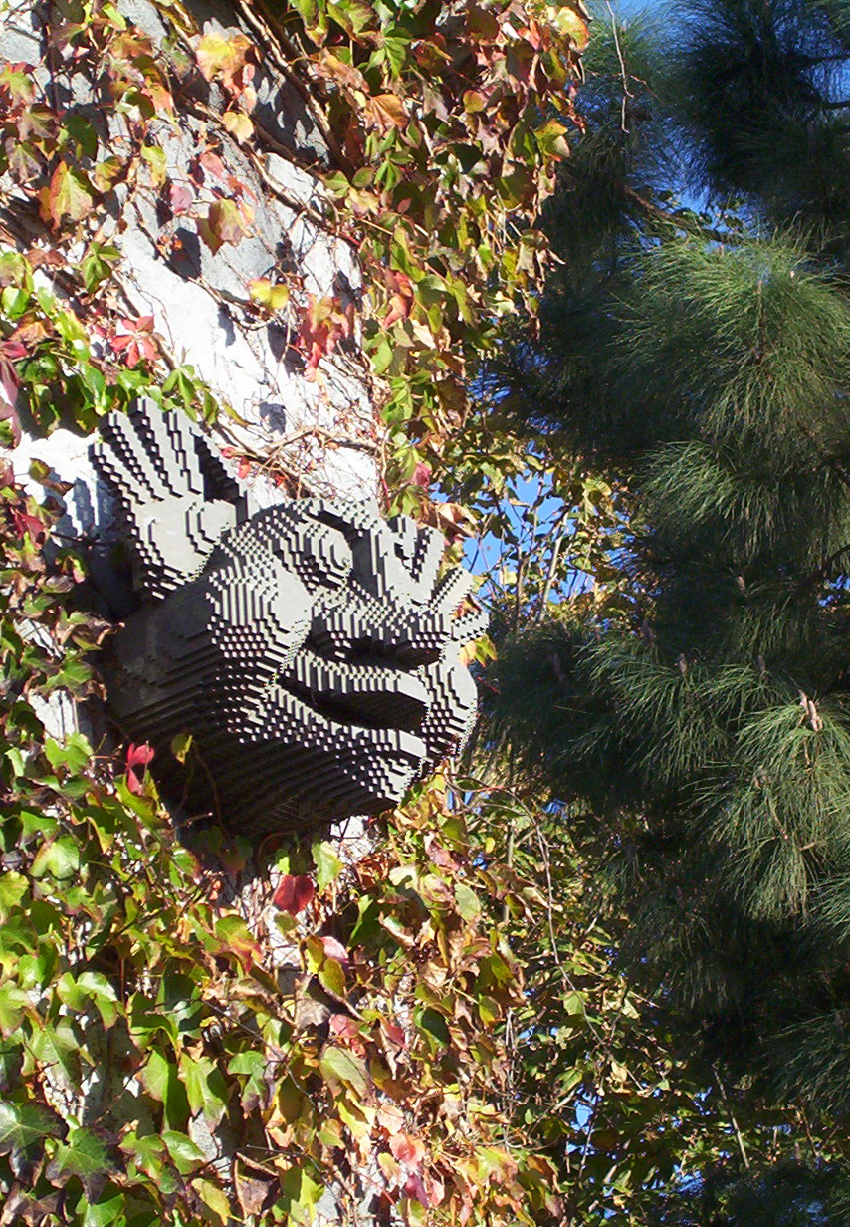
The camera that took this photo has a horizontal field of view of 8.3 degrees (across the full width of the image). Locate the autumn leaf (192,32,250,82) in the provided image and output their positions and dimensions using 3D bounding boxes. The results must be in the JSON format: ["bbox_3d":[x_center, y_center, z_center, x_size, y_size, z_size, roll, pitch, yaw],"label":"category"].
[{"bbox_3d":[-0.315,-0.856,8.980,0.089,0.077,0.025,8,-28,-22],"label":"autumn leaf"}]

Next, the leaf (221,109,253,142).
[{"bbox_3d":[-0.288,-0.748,8.952,0.045,0.051,0.025,8,-28,-22],"label":"leaf"}]

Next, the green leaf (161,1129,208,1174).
[{"bbox_3d":[-0.331,0.743,8.053,0.063,0.061,0.025,8,-28,-22],"label":"green leaf"}]

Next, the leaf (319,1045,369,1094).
[{"bbox_3d":[-0.116,0.654,8.378,0.072,0.074,0.025,8,-28,-22],"label":"leaf"}]

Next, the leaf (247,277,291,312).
[{"bbox_3d":[-0.237,-0.485,8.868,0.066,0.053,0.025,8,-28,-22],"label":"leaf"}]

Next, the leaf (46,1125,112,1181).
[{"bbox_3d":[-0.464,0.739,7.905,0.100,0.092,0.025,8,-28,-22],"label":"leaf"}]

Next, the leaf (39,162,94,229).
[{"bbox_3d":[-0.529,-0.615,8.592,0.080,0.103,0.025,8,-28,-22],"label":"leaf"}]

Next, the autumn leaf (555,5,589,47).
[{"bbox_3d":[0.240,-0.958,9.500,0.053,0.068,0.025,8,-28,-22],"label":"autumn leaf"}]

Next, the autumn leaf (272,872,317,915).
[{"bbox_3d":[-0.189,0.404,8.422,0.062,0.062,0.025,8,-28,-22],"label":"autumn leaf"}]

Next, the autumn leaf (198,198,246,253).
[{"bbox_3d":[-0.307,-0.587,8.835,0.070,0.084,0.025,8,-28,-22],"label":"autumn leaf"}]

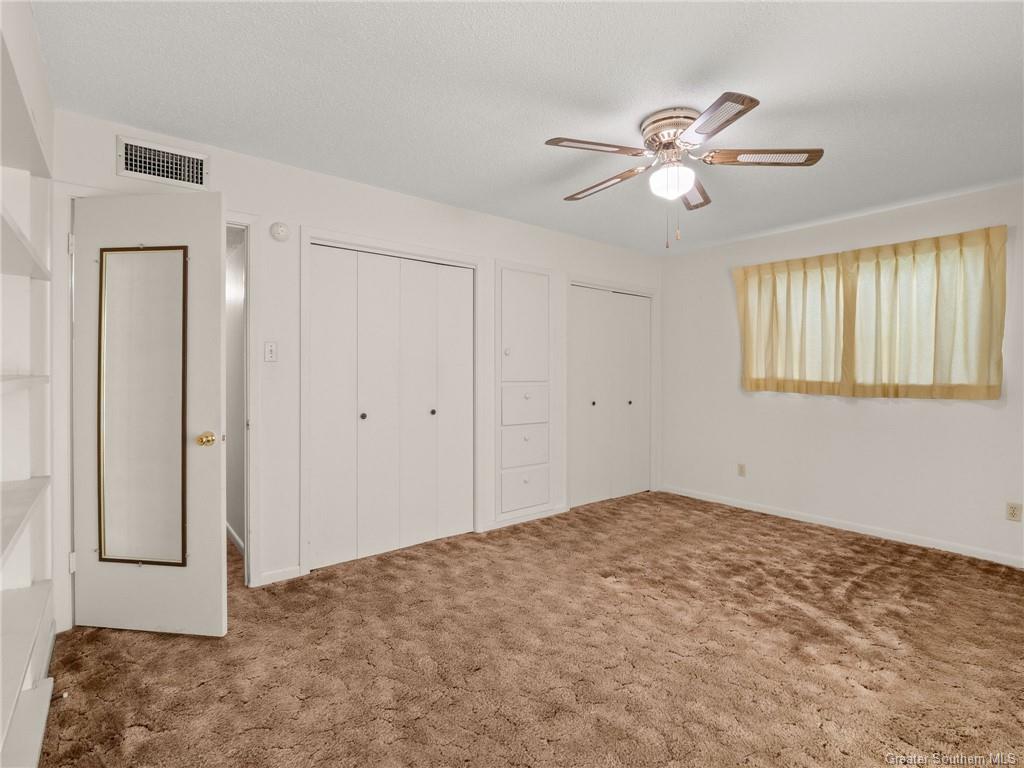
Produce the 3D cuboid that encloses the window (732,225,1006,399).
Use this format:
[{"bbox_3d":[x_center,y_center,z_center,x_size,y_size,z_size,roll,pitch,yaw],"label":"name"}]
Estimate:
[{"bbox_3d":[2.590,-0.466,3.640,0.100,1.110,1.680,-1,1,-38],"label":"window"}]

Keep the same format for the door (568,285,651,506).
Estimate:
[{"bbox_3d":[0.996,0.114,4.638,1.210,2.010,0.050,-1,1,-38],"label":"door"}]

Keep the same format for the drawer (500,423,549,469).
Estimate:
[{"bbox_3d":[0.004,0.504,4.087,0.505,0.347,0.400,-1,1,-38],"label":"drawer"}]

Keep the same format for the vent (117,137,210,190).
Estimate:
[{"bbox_3d":[-1.782,-1.126,2.429,0.385,0.205,0.030,-1,1,-38],"label":"vent"}]

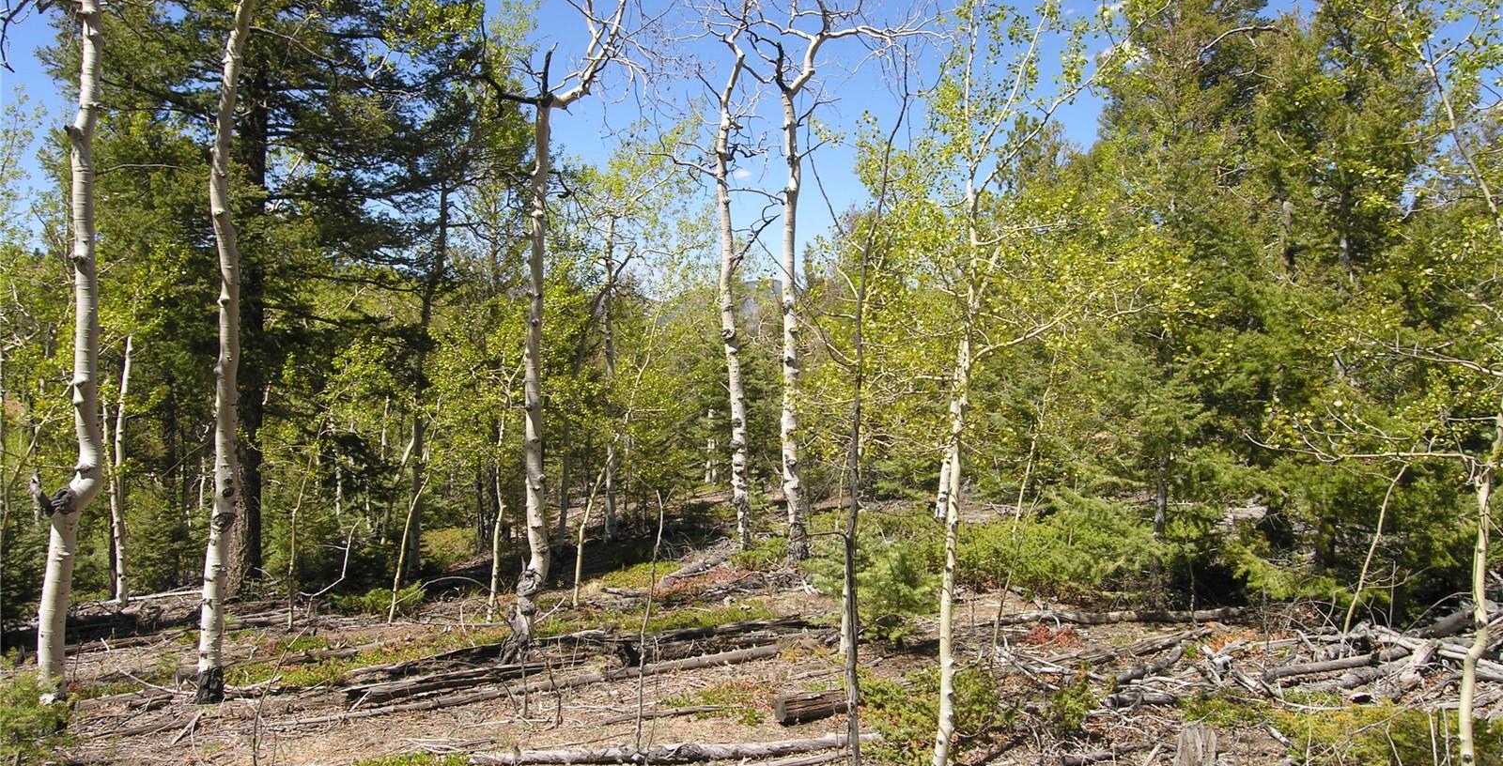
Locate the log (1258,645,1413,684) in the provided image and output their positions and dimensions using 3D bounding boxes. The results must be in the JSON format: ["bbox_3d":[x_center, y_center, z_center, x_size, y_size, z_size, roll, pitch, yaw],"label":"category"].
[{"bbox_3d":[3.576,1.708,6.380,1.348,0.085,0.085,0,0,-26],"label":"log"}]

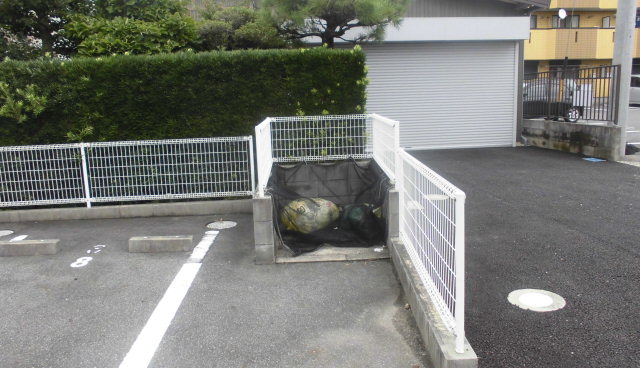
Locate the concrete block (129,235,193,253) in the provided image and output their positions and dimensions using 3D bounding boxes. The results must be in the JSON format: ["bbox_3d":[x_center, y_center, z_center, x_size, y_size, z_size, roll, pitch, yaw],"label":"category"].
[{"bbox_3d":[-1.528,0.583,4.660,0.598,0.120,0.108,-2,10,-1],"label":"concrete block"}]

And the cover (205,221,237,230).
[{"bbox_3d":[-1.121,0.475,5.500,0.345,0.030,0.345,-2,10,-1],"label":"cover"}]

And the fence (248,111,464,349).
[{"bbox_3d":[0.070,0.031,3.812,1.247,1.015,3.328,-2,10,1],"label":"fence"}]

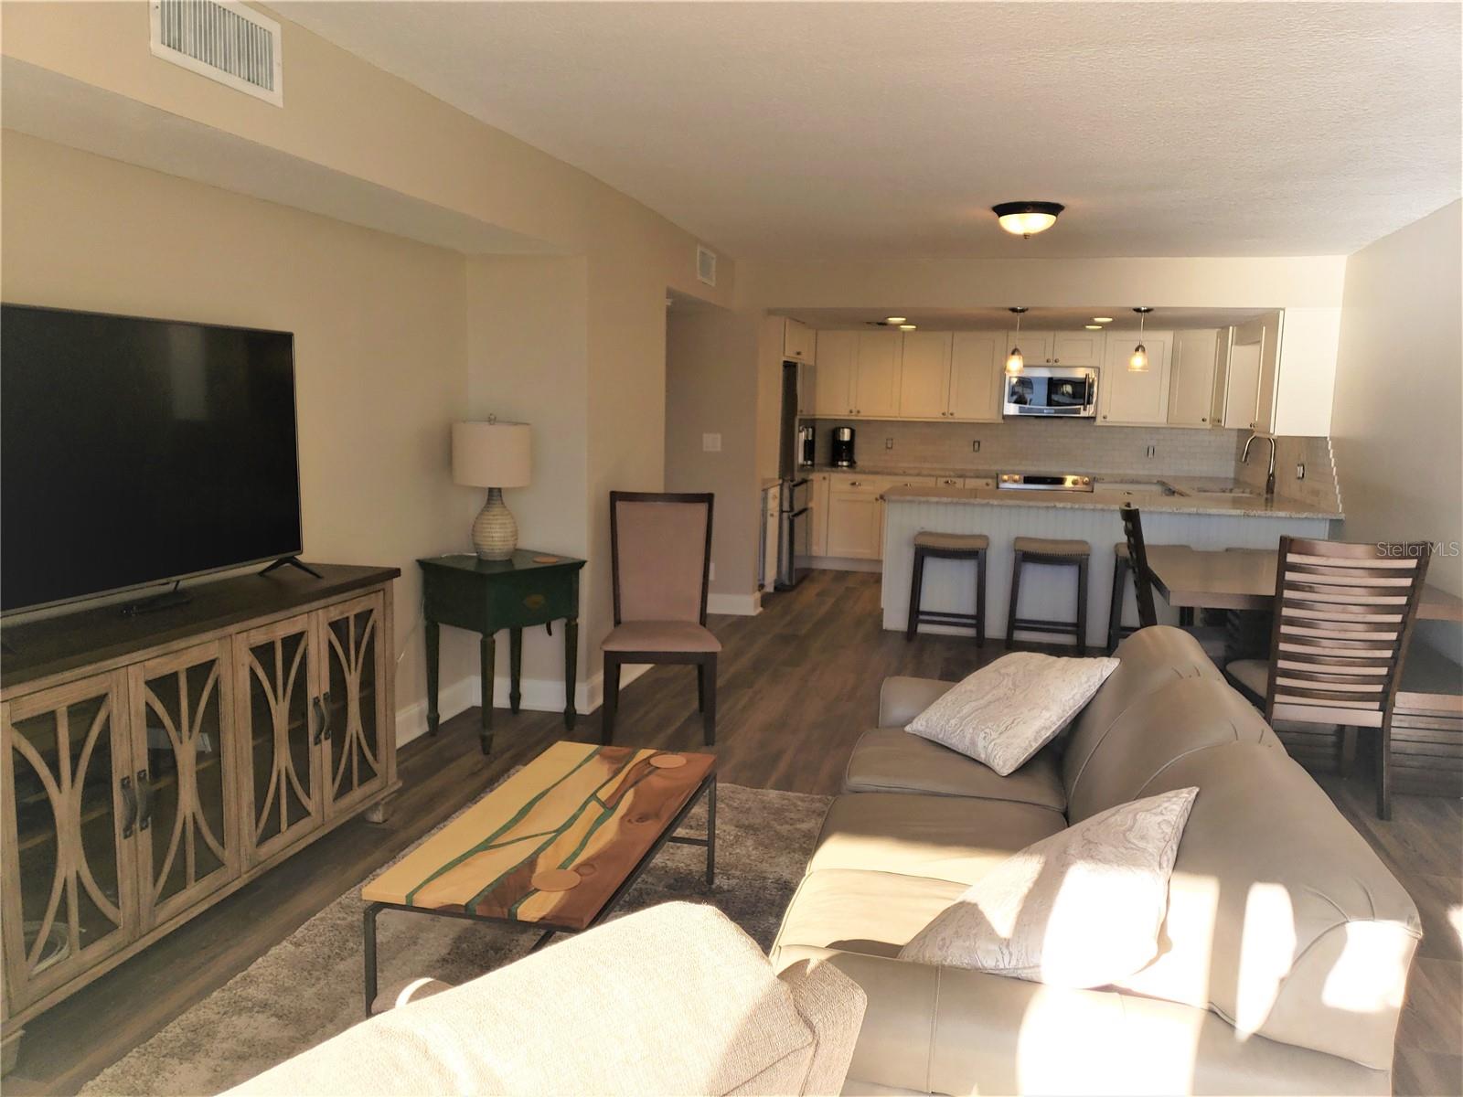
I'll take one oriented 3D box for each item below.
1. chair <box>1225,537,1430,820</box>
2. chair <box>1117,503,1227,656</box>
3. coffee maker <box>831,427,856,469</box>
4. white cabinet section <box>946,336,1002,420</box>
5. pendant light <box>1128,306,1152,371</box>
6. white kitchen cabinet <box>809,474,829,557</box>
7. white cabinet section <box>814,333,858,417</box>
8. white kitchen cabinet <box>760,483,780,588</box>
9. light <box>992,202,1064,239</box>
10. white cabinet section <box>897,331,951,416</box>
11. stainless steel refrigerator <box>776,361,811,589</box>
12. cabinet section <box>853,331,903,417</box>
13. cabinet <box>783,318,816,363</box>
[{"bbox_3d":[2.272,0.463,4.269,0.500,1.050,0.600,3,8,11],"label":"chair"},{"bbox_3d":[2.123,0.341,5.153,0.580,1.050,0.480,3,8,14],"label":"chair"},{"bbox_3d":[1.044,-0.922,10.072,0.190,0.360,0.250,3,8,14],"label":"coffee maker"},{"bbox_3d":[2.209,-1.533,9.830,0.465,0.762,0.330,3,8,14],"label":"white cabinet section"},{"bbox_3d":[2.592,-1.318,6.973,0.135,0.410,0.135,3,8,14],"label":"pendant light"},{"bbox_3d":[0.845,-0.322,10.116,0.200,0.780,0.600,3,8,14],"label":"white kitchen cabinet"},{"bbox_3d":[0.994,-1.598,10.126,0.384,0.762,0.330,3,8,14],"label":"white cabinet section"},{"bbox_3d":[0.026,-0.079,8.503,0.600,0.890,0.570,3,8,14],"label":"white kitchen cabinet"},{"bbox_3d":[1.398,-1.543,5.186,0.335,0.145,0.335,3,8,14],"label":"light"},{"bbox_3d":[1.774,-1.556,9.936,0.432,0.762,0.330,3,8,14],"label":"white cabinet section"},{"bbox_3d":[0.260,-0.636,9.186,0.730,1.780,0.860,3,8,14],"label":"stainless steel refrigerator"},{"bbox_3d":[1.373,-1.578,10.034,0.396,0.762,0.330,3,8,14],"label":"cabinet section"},{"bbox_3d":[0.276,-1.721,9.154,0.600,0.315,1.080,3,8,14],"label":"cabinet"}]

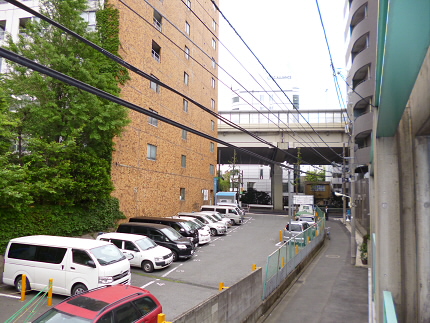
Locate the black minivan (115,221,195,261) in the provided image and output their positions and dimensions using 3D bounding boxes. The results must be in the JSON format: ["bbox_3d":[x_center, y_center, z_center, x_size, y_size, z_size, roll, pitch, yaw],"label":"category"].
[{"bbox_3d":[-3.400,4.680,17.680,4.620,1.840,1.710,0,-6,15],"label":"black minivan"}]

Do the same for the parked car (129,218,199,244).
[{"bbox_3d":[-3.401,4.783,19.876,4.763,1.944,1.799,-1,-5,18],"label":"parked car"}]

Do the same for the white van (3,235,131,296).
[{"bbox_3d":[-5.619,3.997,11.523,4.750,2.020,1.750,-1,-5,18],"label":"white van"}]

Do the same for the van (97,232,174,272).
[{"bbox_3d":[-4.164,4.584,15.235,4.200,1.520,1.690,-1,-5,18],"label":"van"}]

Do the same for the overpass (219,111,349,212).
[{"bbox_3d":[12.477,1.382,57.801,32.000,16.000,20.000,0,-7,6],"label":"overpass"}]

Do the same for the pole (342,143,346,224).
[{"bbox_3d":[14.371,2.348,33.053,0.300,8.950,0.300,1,-7,0],"label":"pole"}]

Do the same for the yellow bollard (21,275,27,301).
[{"bbox_3d":[-6.809,4.485,10.654,0.140,0.880,0.140,1,-7,0],"label":"yellow bollard"}]

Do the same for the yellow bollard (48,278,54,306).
[{"bbox_3d":[-5.595,4.457,10.215,0.140,0.880,0.140,1,-7,0],"label":"yellow bollard"}]

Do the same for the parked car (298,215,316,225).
[{"bbox_3d":[8.756,5.851,28.113,1.690,1.450,4.400,-1,-5,20],"label":"parked car"}]

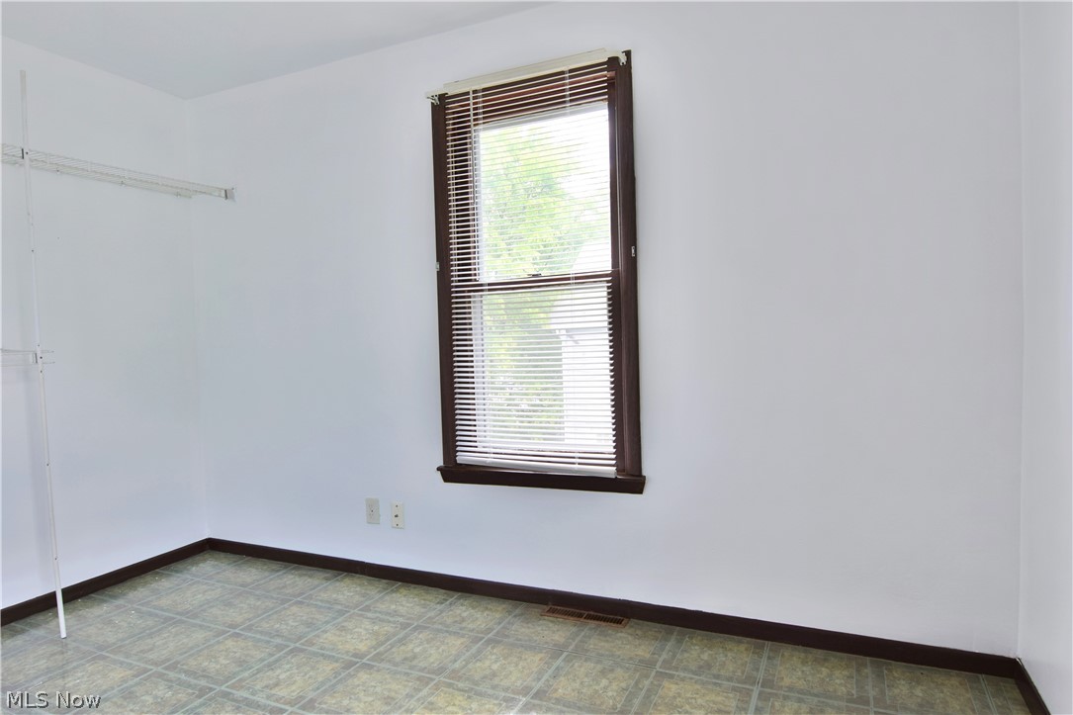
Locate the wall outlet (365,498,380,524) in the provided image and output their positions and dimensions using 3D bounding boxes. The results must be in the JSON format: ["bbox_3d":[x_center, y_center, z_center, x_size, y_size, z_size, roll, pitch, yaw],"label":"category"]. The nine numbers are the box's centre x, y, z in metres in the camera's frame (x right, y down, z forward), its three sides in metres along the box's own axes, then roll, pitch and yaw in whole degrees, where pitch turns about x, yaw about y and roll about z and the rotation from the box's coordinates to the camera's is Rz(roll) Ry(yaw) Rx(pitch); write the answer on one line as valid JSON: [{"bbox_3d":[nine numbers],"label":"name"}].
[{"bbox_3d":[-0.737,0.692,2.821,0.071,0.115,0.010,-1,2,25],"label":"wall outlet"}]

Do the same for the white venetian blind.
[{"bbox_3d":[-0.038,-0.330,2.403,0.685,1.530,0.040,-1,2,25],"label":"white venetian blind"}]

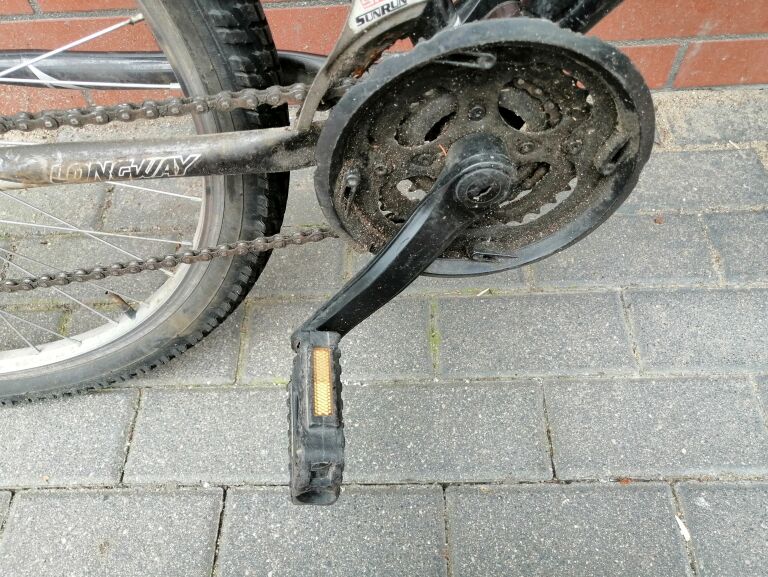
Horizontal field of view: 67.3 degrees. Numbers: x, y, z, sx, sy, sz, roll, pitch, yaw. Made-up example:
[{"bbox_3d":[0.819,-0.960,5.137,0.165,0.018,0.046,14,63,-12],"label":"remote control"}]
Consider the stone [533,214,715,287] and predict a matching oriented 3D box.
[{"bbox_3d":[0.261,-0.025,0.669,0.197,0.066,0.097,-2,58,3],"label":"stone"}]

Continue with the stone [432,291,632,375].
[{"bbox_3d":[0.153,0.063,0.622,0.197,0.066,0.097,-2,58,3],"label":"stone"}]

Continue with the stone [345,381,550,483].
[{"bbox_3d":[0.056,0.151,0.574,0.197,0.066,0.097,-2,58,3],"label":"stone"}]

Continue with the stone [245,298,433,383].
[{"bbox_3d":[-0.047,0.069,0.631,0.197,0.066,0.097,-2,58,3],"label":"stone"}]

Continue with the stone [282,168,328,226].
[{"bbox_3d":[-0.043,-0.101,0.735,0.197,0.066,0.097,-2,58,3],"label":"stone"}]

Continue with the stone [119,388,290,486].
[{"bbox_3d":[-0.143,0.157,0.583,0.197,0.066,0.097,-2,58,3],"label":"stone"}]

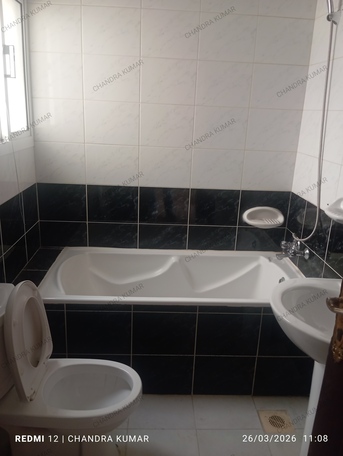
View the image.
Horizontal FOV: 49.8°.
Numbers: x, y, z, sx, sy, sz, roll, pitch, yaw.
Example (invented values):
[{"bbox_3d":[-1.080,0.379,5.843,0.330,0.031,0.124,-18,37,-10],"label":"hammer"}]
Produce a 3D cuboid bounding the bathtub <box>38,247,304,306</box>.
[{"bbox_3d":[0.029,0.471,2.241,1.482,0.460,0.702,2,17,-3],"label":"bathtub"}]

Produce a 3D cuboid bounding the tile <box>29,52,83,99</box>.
[{"bbox_3d":[-0.663,-0.882,2.149,0.301,0.250,0.012,2,16,-3],"label":"tile"}]

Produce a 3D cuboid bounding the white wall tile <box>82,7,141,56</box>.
[{"bbox_3d":[-0.338,-1.114,2.096,0.330,0.250,0.012,2,16,-3],"label":"white wall tile"}]

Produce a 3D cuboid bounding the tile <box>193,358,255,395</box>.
[{"bbox_3d":[0.284,0.791,1.979,0.330,0.244,0.010,2,16,-3],"label":"tile"}]

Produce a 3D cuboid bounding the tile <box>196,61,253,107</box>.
[{"bbox_3d":[0.311,-0.855,2.199,0.330,0.250,0.012,2,16,-3],"label":"tile"}]

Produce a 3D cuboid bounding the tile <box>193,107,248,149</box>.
[{"bbox_3d":[0.303,-0.619,2.285,0.331,0.252,0.010,2,17,-3],"label":"tile"}]

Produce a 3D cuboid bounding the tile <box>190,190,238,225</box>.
[{"bbox_3d":[0.280,-0.133,2.405,0.330,0.250,0.012,2,16,-3],"label":"tile"}]

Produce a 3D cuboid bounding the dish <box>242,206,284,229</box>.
[{"bbox_3d":[0.594,-0.058,2.376,0.268,0.127,0.110,2,16,-3],"label":"dish"}]

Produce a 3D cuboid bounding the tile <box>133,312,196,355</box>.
[{"bbox_3d":[-0.036,0.547,1.903,0.330,0.249,0.010,2,16,-3],"label":"tile"}]

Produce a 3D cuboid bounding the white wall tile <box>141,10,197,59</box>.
[{"bbox_3d":[-0.005,-1.101,2.110,0.330,0.251,0.010,2,16,-3],"label":"white wall tile"}]

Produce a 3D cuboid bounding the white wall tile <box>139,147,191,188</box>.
[{"bbox_3d":[-0.039,-0.386,2.345,0.331,0.252,0.010,2,17,-3],"label":"white wall tile"}]

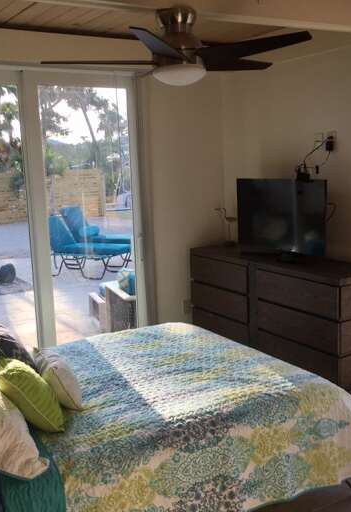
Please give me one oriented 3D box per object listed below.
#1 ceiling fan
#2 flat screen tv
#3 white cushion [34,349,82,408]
[{"bbox_3d":[0.014,-1.003,2.735,1.260,0.360,1.260,-7,10,-30],"label":"ceiling fan"},{"bbox_3d":[0.801,-0.291,4.384,0.090,0.560,0.830,-10,12,-43],"label":"flat screen tv"},{"bbox_3d":[-0.518,0.524,2.487,0.130,0.280,0.330,-35,21,-19],"label":"white cushion"}]

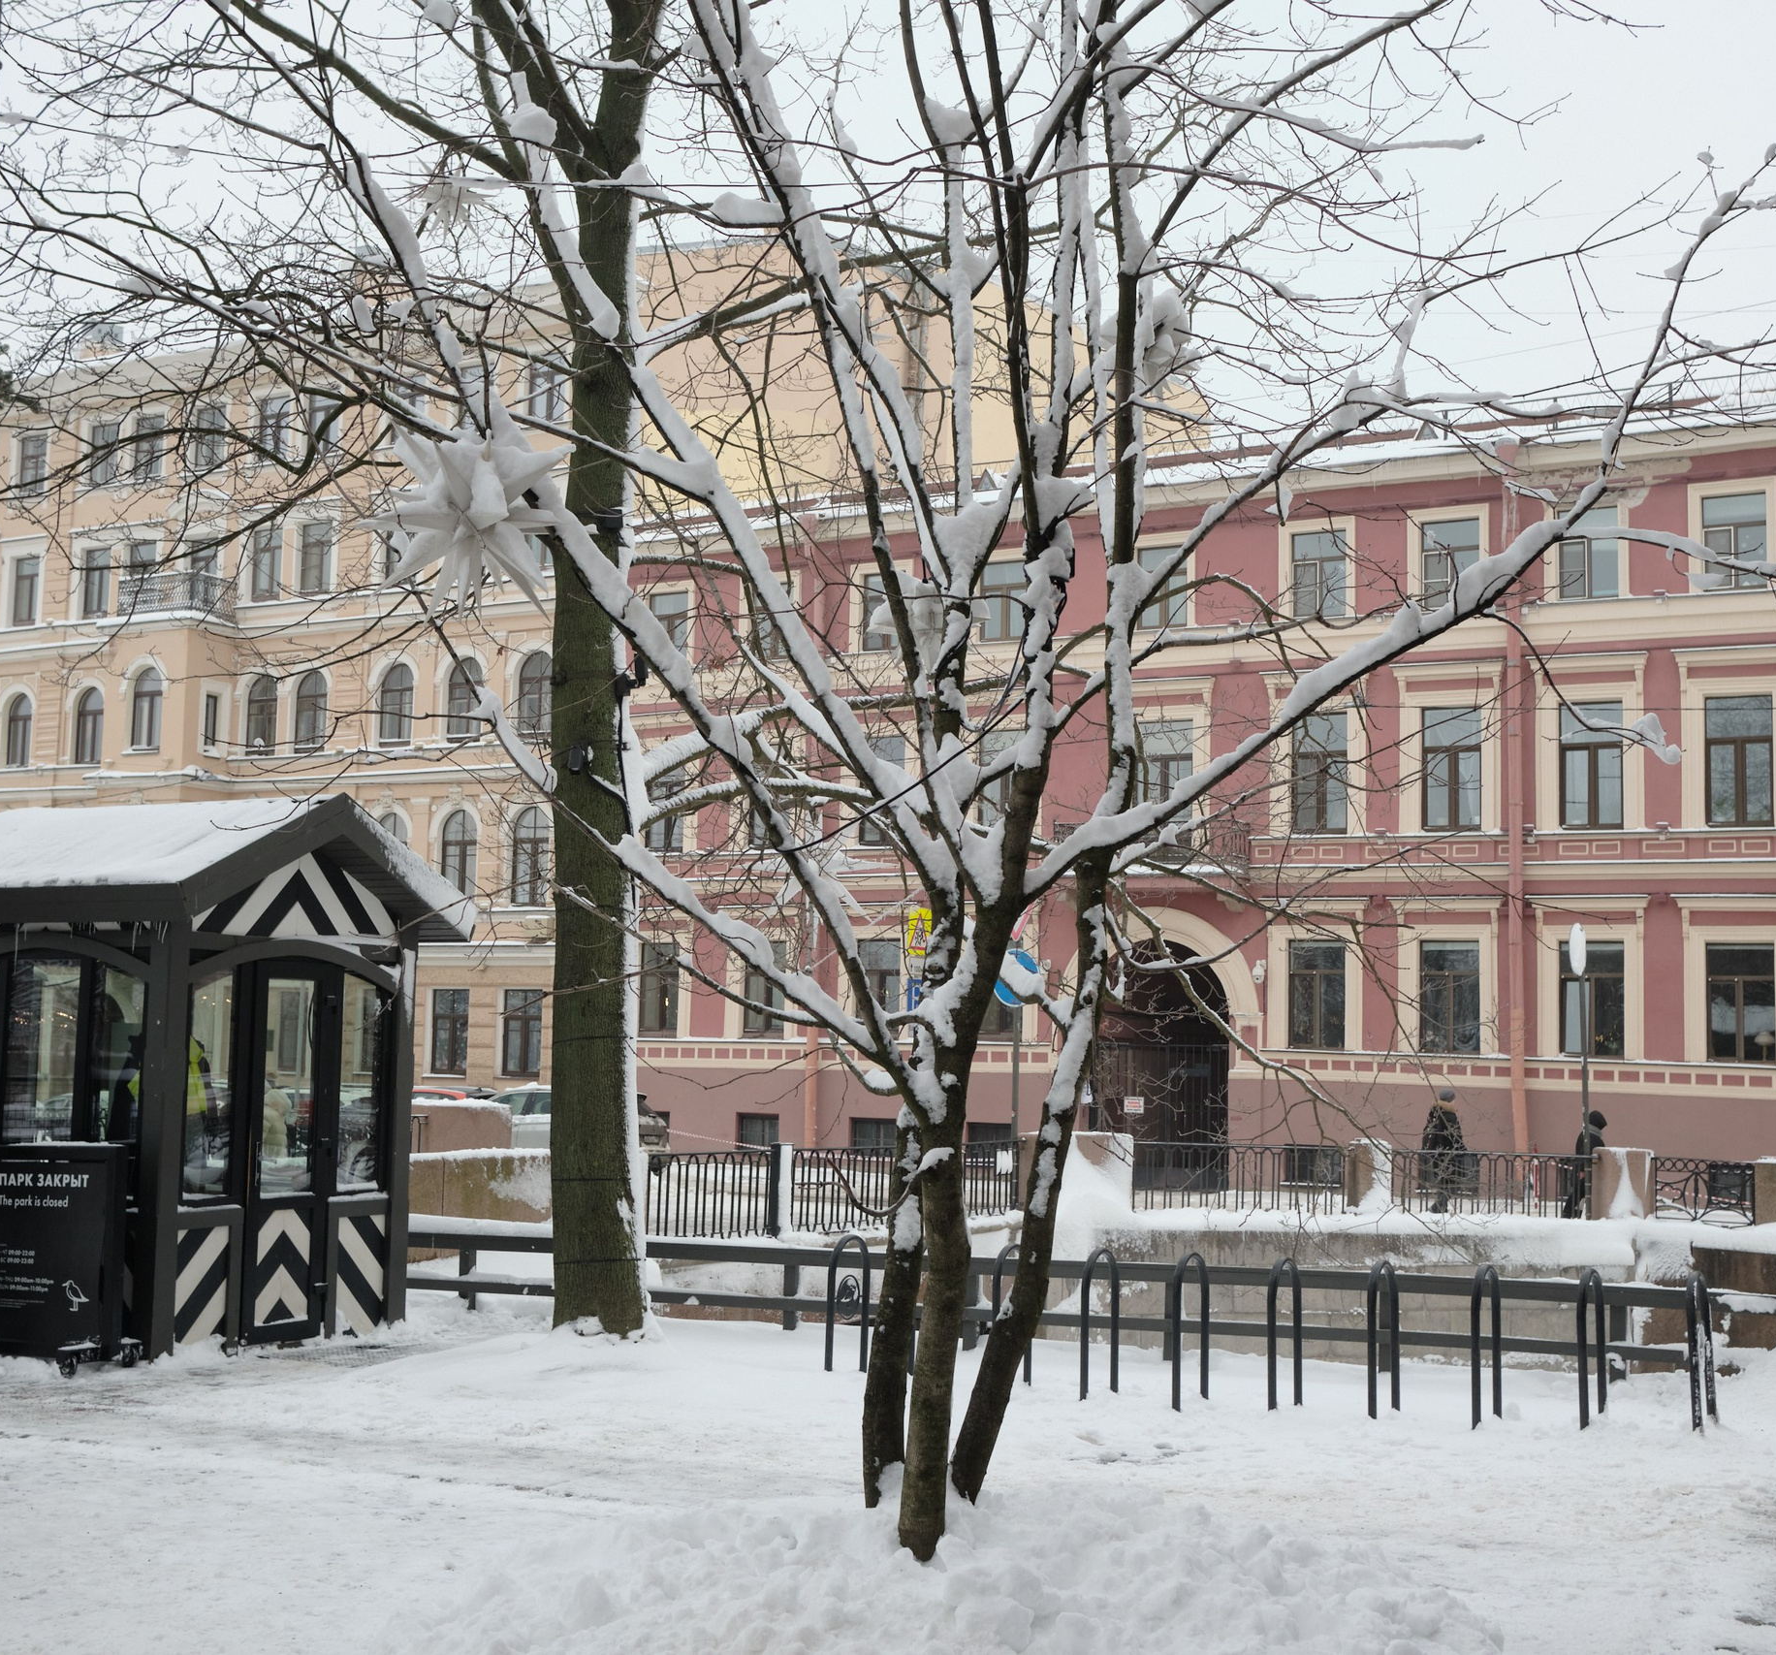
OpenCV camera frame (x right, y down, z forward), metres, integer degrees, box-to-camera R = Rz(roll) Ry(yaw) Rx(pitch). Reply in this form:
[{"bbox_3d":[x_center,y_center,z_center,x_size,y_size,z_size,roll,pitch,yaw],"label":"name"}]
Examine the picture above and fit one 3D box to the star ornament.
[{"bbox_3d":[-1.545,-1.154,8.900,0.670,0.670,0.670,2,-6,-10],"label":"star ornament"}]

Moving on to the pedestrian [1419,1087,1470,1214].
[{"bbox_3d":[7.394,4.278,32.000,0.500,1.680,0.580,-1,-6,20],"label":"pedestrian"}]

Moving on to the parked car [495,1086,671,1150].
[{"bbox_3d":[-5.374,5.404,43.000,4.500,1.520,1.820,-2,-7,31],"label":"parked car"}]

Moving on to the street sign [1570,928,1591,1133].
[{"bbox_3d":[9.005,3.180,31.300,0.120,3.850,0.680,1,-6,2],"label":"street sign"}]

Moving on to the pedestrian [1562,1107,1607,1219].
[{"bbox_3d":[9.117,4.453,31.600,0.600,1.540,0.520,-1,-6,23],"label":"pedestrian"}]

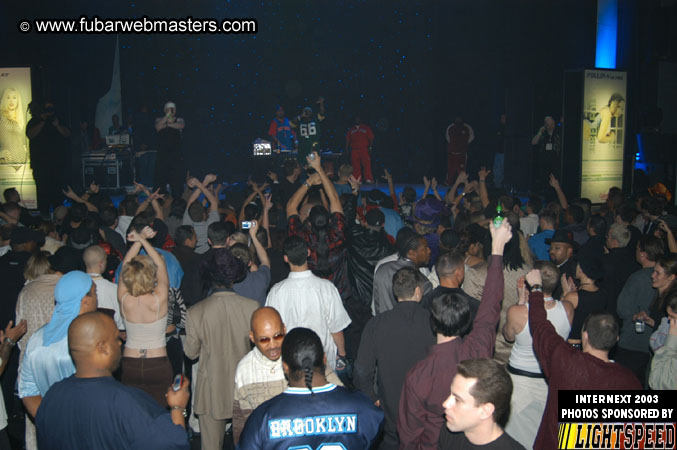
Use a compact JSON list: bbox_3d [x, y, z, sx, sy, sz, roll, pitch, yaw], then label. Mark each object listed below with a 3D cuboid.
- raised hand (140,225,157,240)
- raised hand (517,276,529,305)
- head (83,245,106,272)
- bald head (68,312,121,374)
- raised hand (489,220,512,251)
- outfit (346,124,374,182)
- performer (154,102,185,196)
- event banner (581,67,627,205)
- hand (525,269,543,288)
[{"bbox_3d":[-1.180,0.047,4.200,0.095,0.095,0.090,0,7,0],"label":"raised hand"},{"bbox_3d":[1.197,0.426,4.400,0.080,0.180,0.080,0,7,0],"label":"raised hand"},{"bbox_3d":[-1.984,0.272,5.500,0.165,0.235,0.205,4,7,33],"label":"head"},{"bbox_3d":[-0.954,0.464,2.650,0.210,0.240,0.170,-5,8,-42],"label":"bald head"},{"bbox_3d":[0.802,0.047,3.350,0.110,0.160,0.090,-1,6,-11],"label":"raised hand"},{"bbox_3d":[0.540,-1.755,16.600,0.660,1.430,0.360,0,6,0],"label":"outfit"},{"bbox_3d":[-3.249,-1.471,13.000,0.580,1.820,0.400,-1,6,-6],"label":"performer"},{"bbox_3d":[4.928,-1.638,12.601,0.970,2.450,0.100,-3,7,-20],"label":"event banner"},{"bbox_3d":[1.038,0.285,3.600,0.095,0.105,0.100,0,7,0],"label":"hand"}]

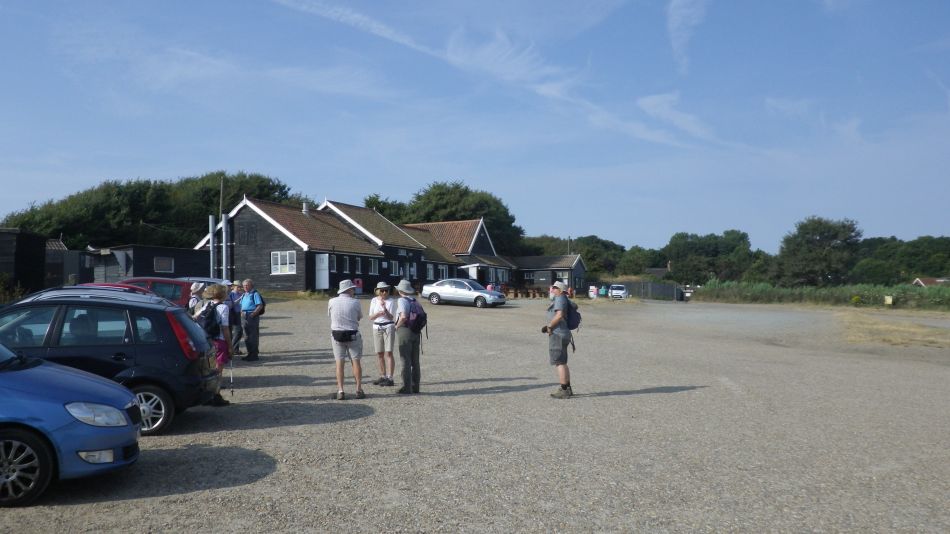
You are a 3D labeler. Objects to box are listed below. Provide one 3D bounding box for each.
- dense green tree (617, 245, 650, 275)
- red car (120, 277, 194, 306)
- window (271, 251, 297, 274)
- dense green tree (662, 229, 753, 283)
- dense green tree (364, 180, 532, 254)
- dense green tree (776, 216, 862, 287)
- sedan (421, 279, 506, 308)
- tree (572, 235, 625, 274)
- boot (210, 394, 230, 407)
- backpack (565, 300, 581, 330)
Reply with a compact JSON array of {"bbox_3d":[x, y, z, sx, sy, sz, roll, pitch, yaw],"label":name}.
[{"bbox_3d":[21.352,-0.808,95.000,4.700,4.500,4.200,0,-1,0],"label":"dense green tree"},{"bbox_3d":[-8.184,1.019,16.900,4.050,1.520,1.720,0,-1,-10],"label":"red car"},{"bbox_3d":[-10.455,-0.229,38.500,1.840,1.290,0.120,-1,-1,29],"label":"window"},{"bbox_3d":[36.266,-1.326,110.000,14.000,9.300,9.500,0,-1,0],"label":"dense green tree"},{"bbox_3d":[-2.910,-3.216,72.000,16.300,11.200,12.000,0,-1,0],"label":"dense green tree"},{"bbox_3d":[40.058,-1.570,82.000,10.000,8.700,8.500,0,-1,0],"label":"dense green tree"},{"bbox_3d":[-0.593,1.401,38.000,4.600,1.450,1.770,-1,-1,23],"label":"sedan"},{"bbox_3d":[17.163,-1.320,98.000,7.300,6.600,6.000,0,-1,0],"label":"tree"},{"bbox_3d":[-3.501,1.834,9.700,0.290,0.160,0.110,0,-1,-15],"label":"boot"},{"bbox_3d":[1.446,0.716,10.350,0.240,0.440,0.310,0,-1,0],"label":"backpack"}]

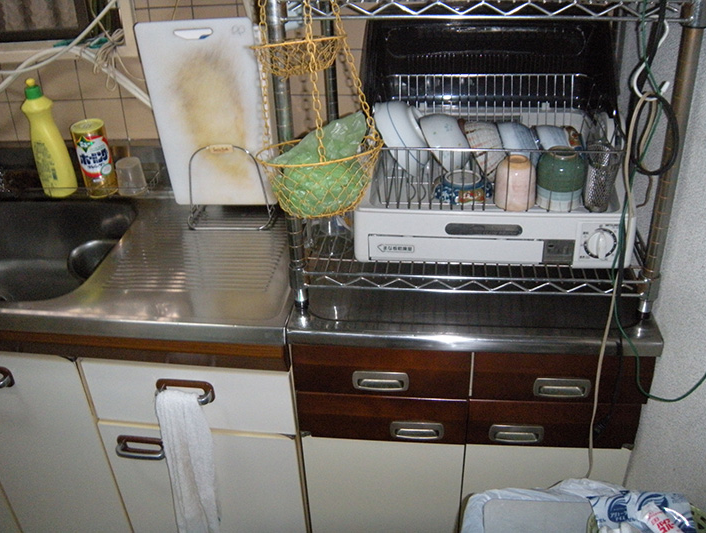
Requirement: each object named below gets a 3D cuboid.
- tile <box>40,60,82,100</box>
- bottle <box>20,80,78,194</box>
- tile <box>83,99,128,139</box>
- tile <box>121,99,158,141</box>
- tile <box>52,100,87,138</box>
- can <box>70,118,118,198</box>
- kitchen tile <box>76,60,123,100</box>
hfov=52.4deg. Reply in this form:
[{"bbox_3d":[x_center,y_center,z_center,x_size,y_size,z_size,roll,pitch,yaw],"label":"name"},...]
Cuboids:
[{"bbox_3d":[-0.671,-0.428,1.642,0.099,0.099,0.008,2,30,8],"label":"tile"},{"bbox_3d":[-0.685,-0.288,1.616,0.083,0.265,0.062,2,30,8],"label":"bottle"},{"bbox_3d":[-0.575,-0.343,1.671,0.099,0.099,0.008,2,30,8],"label":"tile"},{"bbox_3d":[-0.479,-0.342,1.655,0.099,0.099,0.008,2,30,8],"label":"tile"},{"bbox_3d":[-0.669,-0.344,1.688,0.099,0.099,0.008,2,30,8],"label":"tile"},{"bbox_3d":[-0.582,-0.242,1.624,0.076,0.160,0.076,-13,31,-17],"label":"can"},{"bbox_3d":[-0.577,-0.427,1.624,0.099,0.099,0.008,2,30,8],"label":"kitchen tile"}]

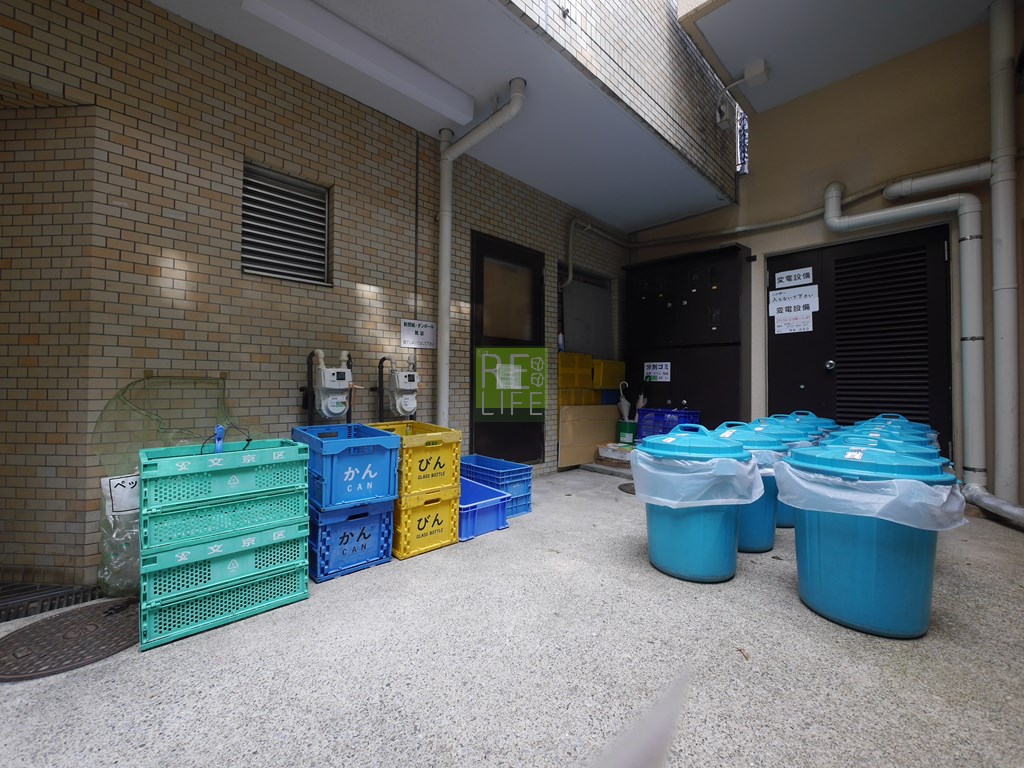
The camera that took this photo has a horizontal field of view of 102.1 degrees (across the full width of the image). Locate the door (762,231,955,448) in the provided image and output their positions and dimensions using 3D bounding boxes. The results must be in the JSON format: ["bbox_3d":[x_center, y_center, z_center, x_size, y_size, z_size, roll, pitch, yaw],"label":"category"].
[{"bbox_3d":[3.000,-0.245,3.695,0.080,2.040,1.259,1,-1,-44],"label":"door"}]

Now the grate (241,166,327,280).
[{"bbox_3d":[-1.359,-0.945,2.524,0.490,0.650,0.080,1,-1,-43],"label":"grate"}]

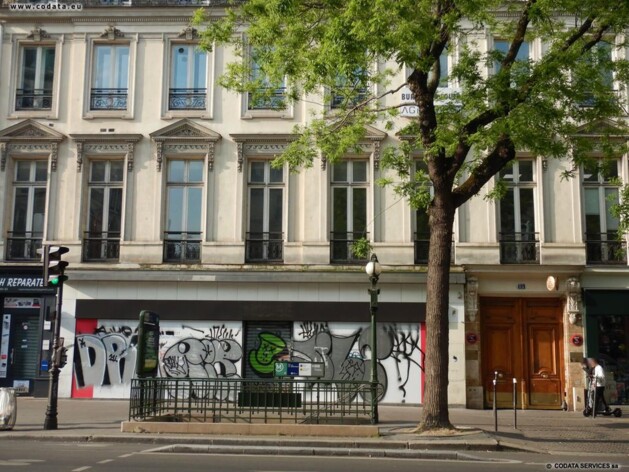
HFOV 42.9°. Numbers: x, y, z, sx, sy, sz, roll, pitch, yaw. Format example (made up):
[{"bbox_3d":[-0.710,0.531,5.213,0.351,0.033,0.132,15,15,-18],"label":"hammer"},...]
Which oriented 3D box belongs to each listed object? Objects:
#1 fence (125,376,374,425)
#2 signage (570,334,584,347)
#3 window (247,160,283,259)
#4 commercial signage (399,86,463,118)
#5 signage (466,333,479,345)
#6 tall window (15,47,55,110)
[{"bbox_3d":[-1.232,3.706,18.306,5.329,0.936,2.700,0,-9,2],"label":"fence"},{"bbox_3d":[8.450,3.356,25.742,0.399,0.399,0.050,0,-9,2],"label":"signage"},{"bbox_3d":[-1.616,-0.820,26.970,1.295,3.481,0.250,0,-9,2],"label":"window"},{"bbox_3d":[3.962,-4.576,27.360,2.088,1.046,0.080,0,-9,3],"label":"commercial signage"},{"bbox_3d":[5.176,3.360,26.175,0.355,0.376,0.030,0,-9,3],"label":"signage"},{"bbox_3d":[-9.862,-5.591,28.338,1.200,2.322,0.250,0,-9,3],"label":"tall window"}]

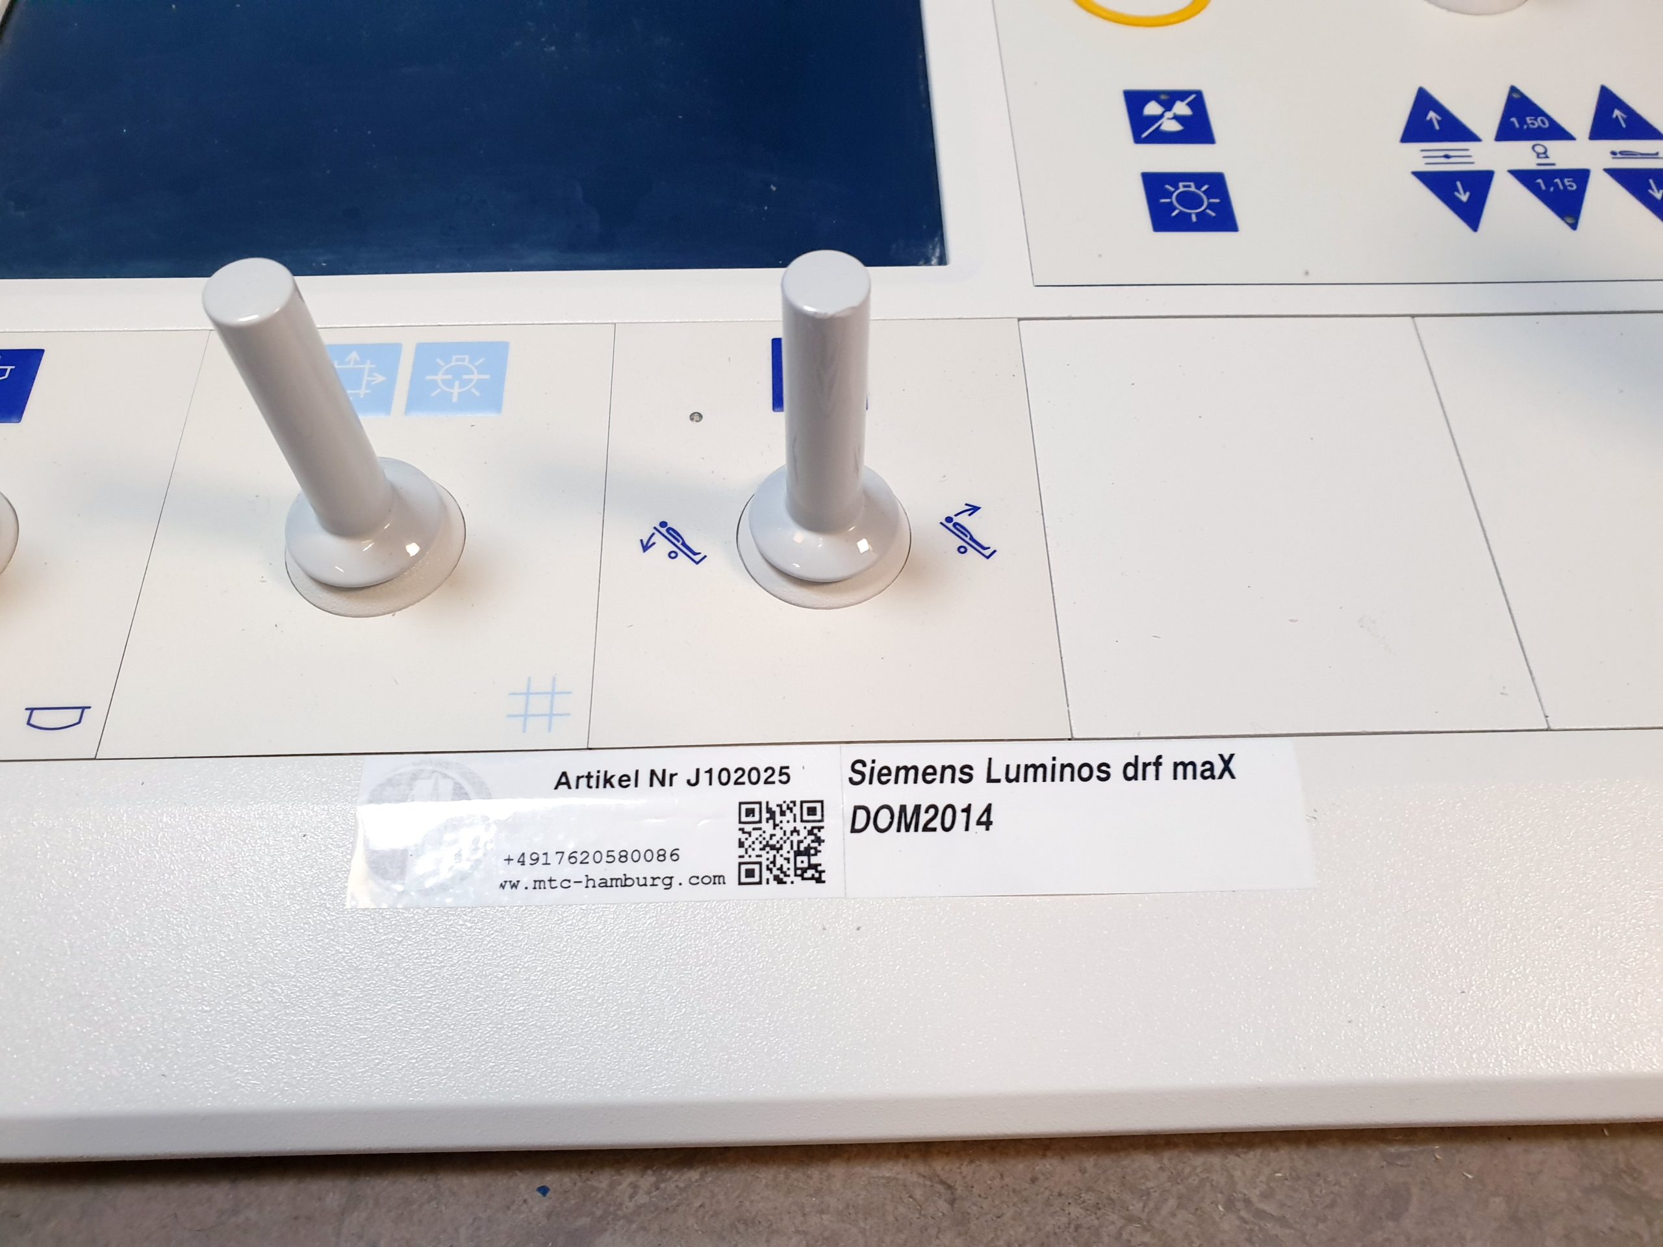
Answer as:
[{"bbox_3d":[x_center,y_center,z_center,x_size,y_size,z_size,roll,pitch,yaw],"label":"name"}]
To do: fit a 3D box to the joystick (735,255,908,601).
[{"bbox_3d":[-0.001,-0.031,0.197,0.031,0.064,0.031,-1,62,-2],"label":"joystick"}]

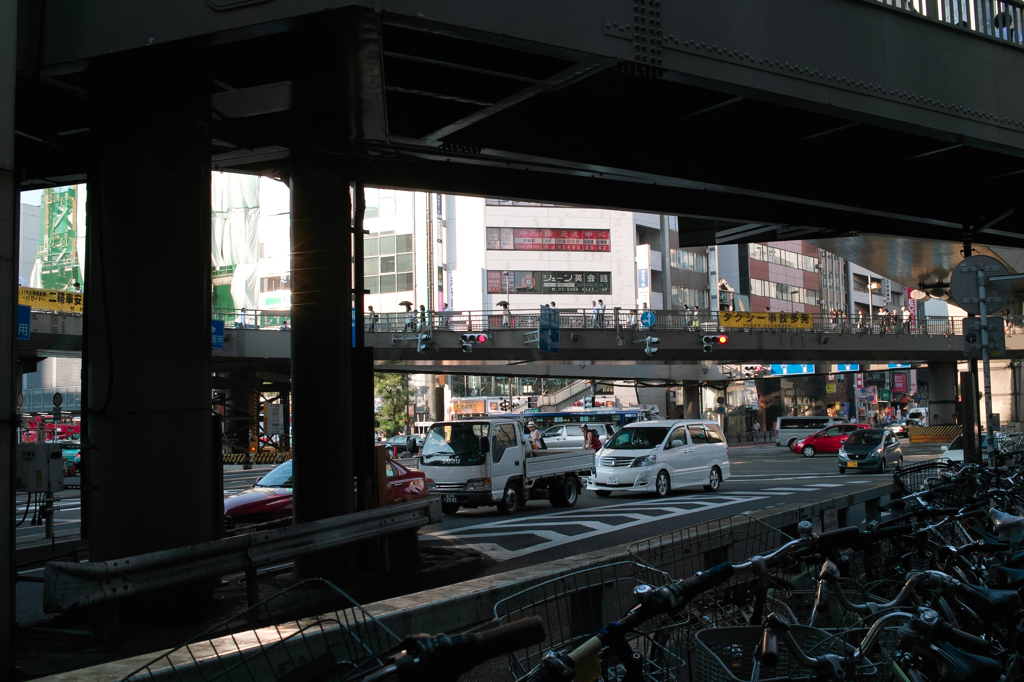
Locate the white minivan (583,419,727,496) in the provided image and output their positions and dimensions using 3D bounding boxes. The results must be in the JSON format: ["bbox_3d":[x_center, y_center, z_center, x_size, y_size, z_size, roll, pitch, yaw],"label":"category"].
[{"bbox_3d":[3.845,3.023,30.476,1.805,1.920,4.840,-5,-5,35],"label":"white minivan"}]

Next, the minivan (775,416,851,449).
[{"bbox_3d":[17.414,5.360,67.001,4.720,1.990,1.700,-2,-4,5],"label":"minivan"}]

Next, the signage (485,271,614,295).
[{"bbox_3d":[3.113,-4.793,96.000,10.370,1.870,0.200,0,-4,-14],"label":"signage"}]

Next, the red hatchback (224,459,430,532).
[{"bbox_3d":[-3.141,2.633,19.157,1.820,1.420,4.600,-4,-5,28],"label":"red hatchback"}]

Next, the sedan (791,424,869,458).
[{"bbox_3d":[15.054,4.658,54.460,3.880,1.525,1.690,-2,-5,8],"label":"sedan"}]

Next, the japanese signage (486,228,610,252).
[{"bbox_3d":[3.030,-8.301,96.000,10.370,1.870,0.200,0,-4,-14],"label":"japanese signage"}]

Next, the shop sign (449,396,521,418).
[{"bbox_3d":[-2.170,5.169,92.000,5.600,1.400,0.400,-1,-4,3],"label":"shop sign"}]

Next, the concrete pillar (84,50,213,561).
[{"bbox_3d":[-3.595,-0.053,11.604,1.220,5.500,1.220,-1,-4,0],"label":"concrete pillar"}]

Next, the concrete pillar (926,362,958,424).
[{"bbox_3d":[26.957,3.788,73.000,1.700,5.000,1.700,-3,-5,22],"label":"concrete pillar"}]

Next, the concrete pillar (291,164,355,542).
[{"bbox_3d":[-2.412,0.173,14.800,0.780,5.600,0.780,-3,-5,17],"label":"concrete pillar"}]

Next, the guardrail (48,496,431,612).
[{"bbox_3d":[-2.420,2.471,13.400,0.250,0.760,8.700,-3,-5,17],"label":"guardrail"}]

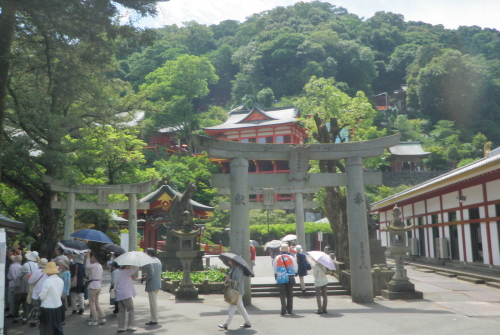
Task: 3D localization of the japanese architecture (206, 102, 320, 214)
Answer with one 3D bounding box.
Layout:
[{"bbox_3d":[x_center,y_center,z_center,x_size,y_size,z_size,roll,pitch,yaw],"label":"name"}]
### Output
[{"bbox_3d":[1.878,-1.610,93.000,17.500,18.500,13.000,-4,-9,18],"label":"japanese architecture"}]

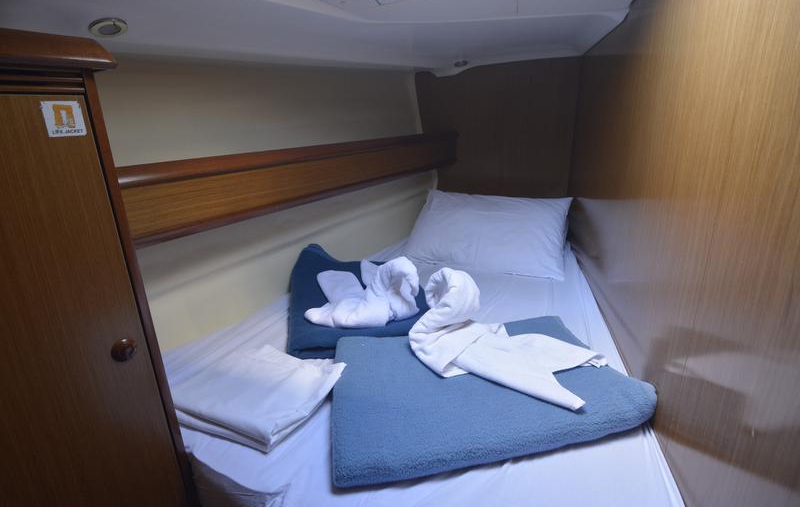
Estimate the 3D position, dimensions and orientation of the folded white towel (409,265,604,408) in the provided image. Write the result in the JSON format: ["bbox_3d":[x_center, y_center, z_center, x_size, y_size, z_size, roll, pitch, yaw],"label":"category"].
[{"bbox_3d":[0.243,0.158,0.958,0.448,0.224,0.230,7,21,24],"label":"folded white towel"}]

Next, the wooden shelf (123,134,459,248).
[{"bbox_3d":[-0.170,-0.350,1.584,0.060,0.186,1.701,10,22,32],"label":"wooden shelf"}]

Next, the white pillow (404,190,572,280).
[{"bbox_3d":[0.437,-0.125,1.872,0.678,0.154,0.512,7,41,24],"label":"white pillow"}]

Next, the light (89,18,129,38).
[{"bbox_3d":[-0.685,-0.534,0.939,0.078,0.022,0.078,-18,14,-28],"label":"light"}]

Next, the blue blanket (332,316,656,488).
[{"bbox_3d":[0.173,0.299,0.988,0.646,0.064,0.483,-5,19,-9],"label":"blue blanket"}]

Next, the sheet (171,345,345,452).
[{"bbox_3d":[-0.347,0.320,0.994,0.301,0.051,0.282,7,21,24],"label":"sheet"}]

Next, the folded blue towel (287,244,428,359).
[{"bbox_3d":[-0.149,0.140,1.417,0.422,0.122,0.563,-3,19,-5],"label":"folded blue towel"}]

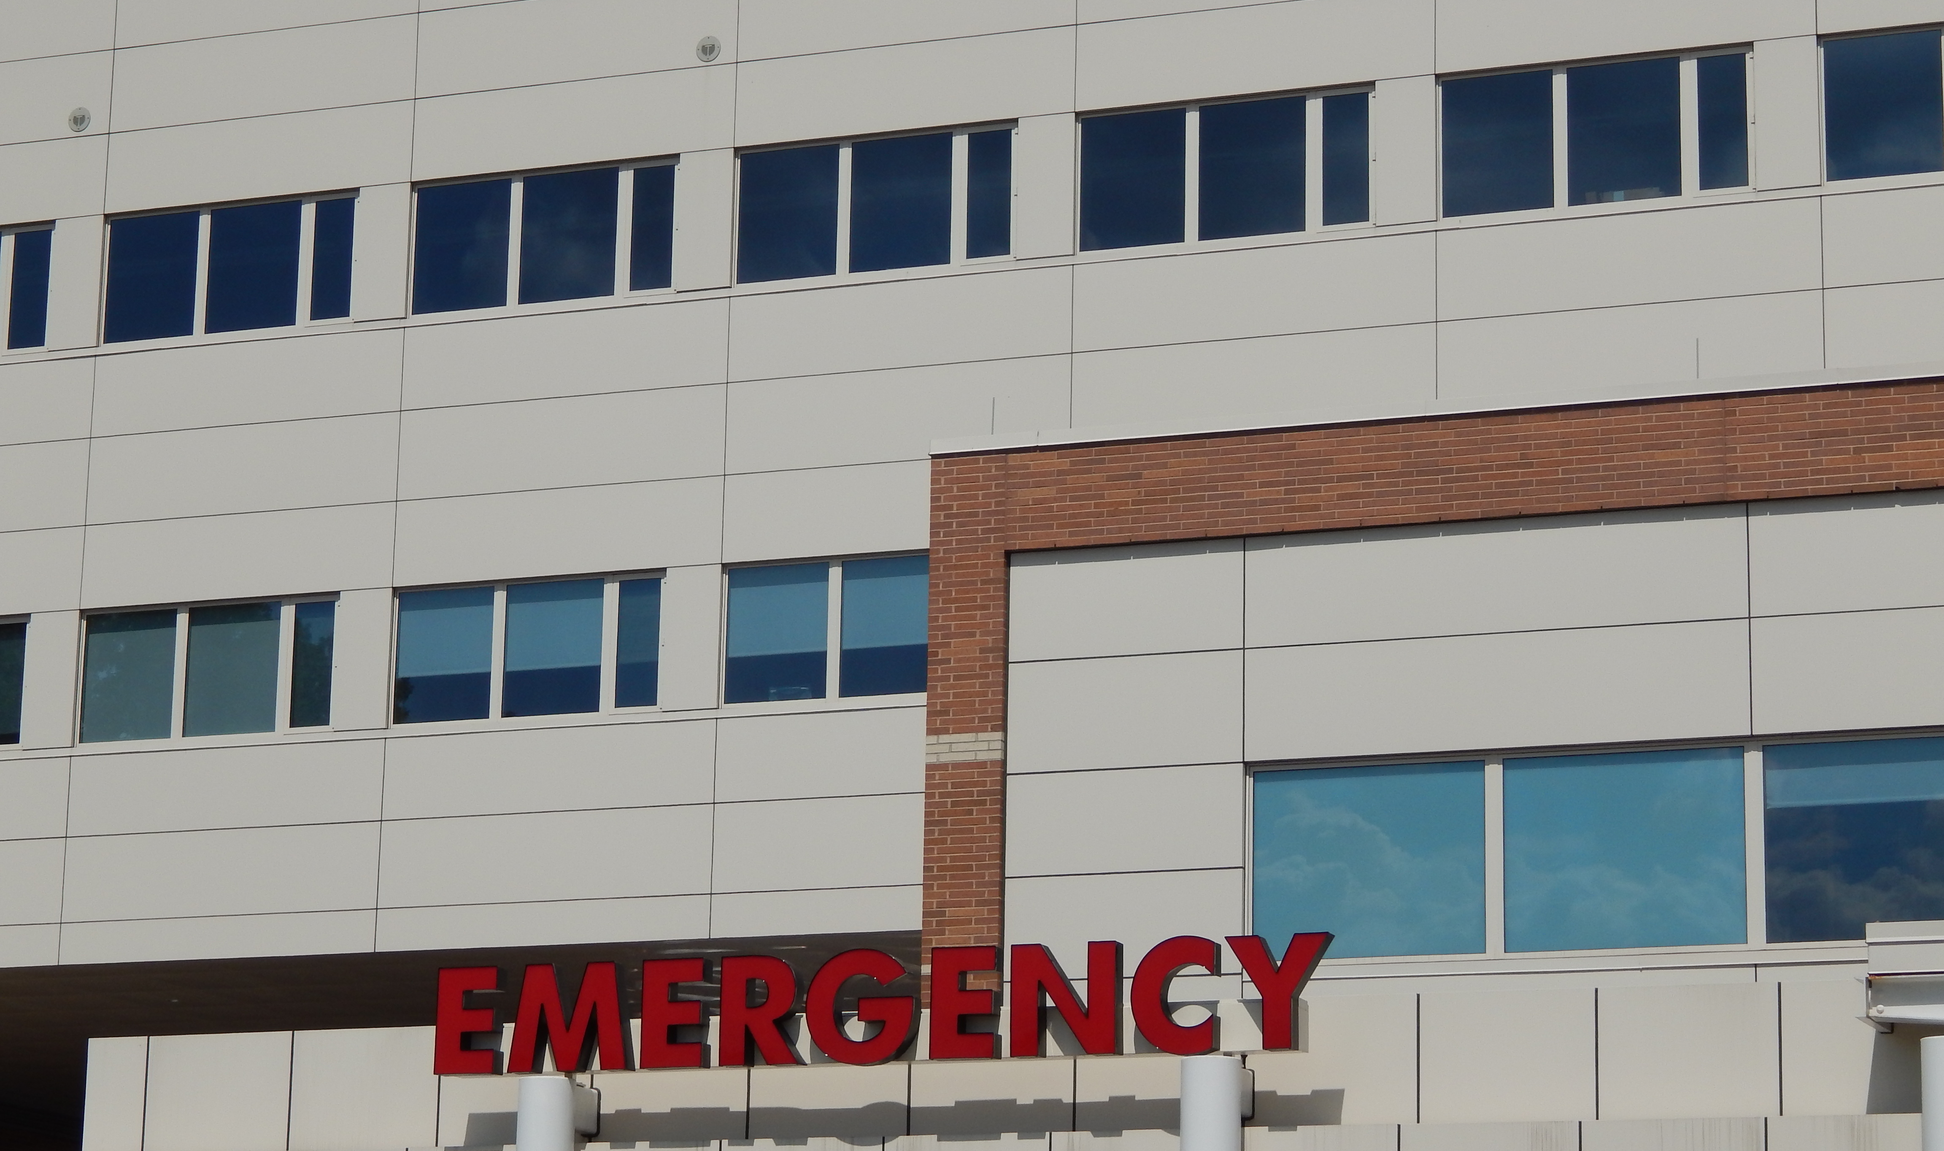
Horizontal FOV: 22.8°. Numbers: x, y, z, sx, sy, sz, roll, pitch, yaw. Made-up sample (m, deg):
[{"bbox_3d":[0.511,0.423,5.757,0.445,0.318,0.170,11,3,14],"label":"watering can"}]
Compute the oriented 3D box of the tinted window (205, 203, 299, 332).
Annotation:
[{"bbox_3d":[-7.779,-3.335,52.367,1.122,1.392,0.060,-4,-14,21],"label":"tinted window"}]

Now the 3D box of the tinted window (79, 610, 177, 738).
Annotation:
[{"bbox_3d":[-9.070,1.092,52.115,1.096,1.391,0.100,-4,-14,21],"label":"tinted window"}]

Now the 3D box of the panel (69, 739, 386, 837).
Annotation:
[{"bbox_3d":[-7.912,2.271,51.305,3.800,0.872,0.100,-4,-14,21],"label":"panel"}]

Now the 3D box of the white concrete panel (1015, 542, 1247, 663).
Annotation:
[{"bbox_3d":[1.191,0.204,36.785,1.840,0.829,0.100,-4,-14,21],"label":"white concrete panel"}]

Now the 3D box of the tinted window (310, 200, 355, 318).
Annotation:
[{"bbox_3d":[-6.872,-3.402,52.020,0.480,1.333,0.060,-4,-14,21],"label":"tinted window"}]

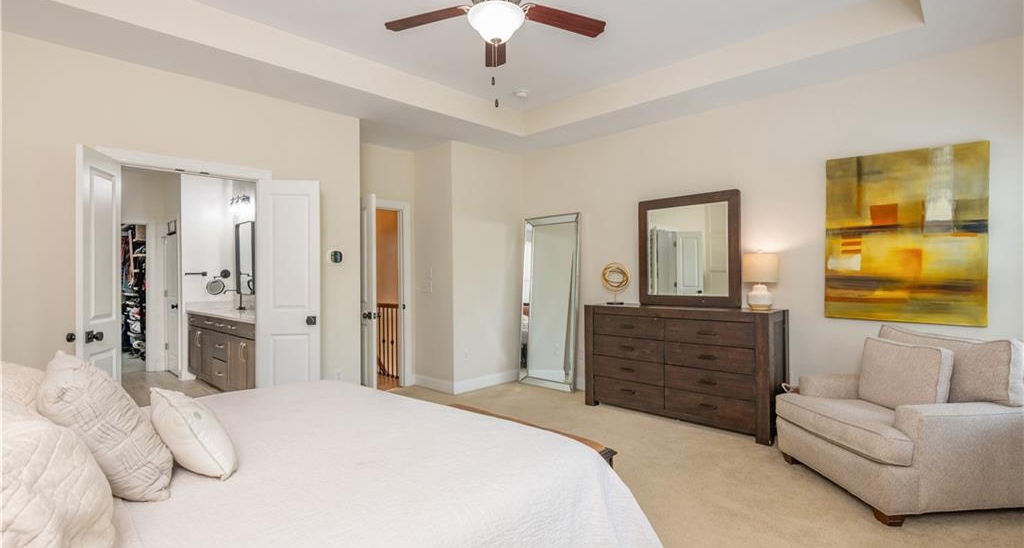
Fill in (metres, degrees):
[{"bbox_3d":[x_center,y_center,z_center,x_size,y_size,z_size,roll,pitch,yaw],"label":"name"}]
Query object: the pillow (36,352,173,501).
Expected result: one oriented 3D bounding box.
[{"bbox_3d":[-1.221,0.433,1.442,0.480,0.470,0.180,-1,28,42],"label":"pillow"}]

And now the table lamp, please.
[{"bbox_3d":[1.968,0.054,3.831,0.245,0.470,0.245,-1,0,44],"label":"table lamp"}]

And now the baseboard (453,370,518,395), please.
[{"bbox_3d":[-0.242,1.215,5.542,0.020,0.150,1.080,-1,0,44],"label":"baseboard"}]

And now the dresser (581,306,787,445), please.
[{"bbox_3d":[1.482,0.783,4.311,1.645,0.977,0.497,-1,0,44],"label":"dresser"}]

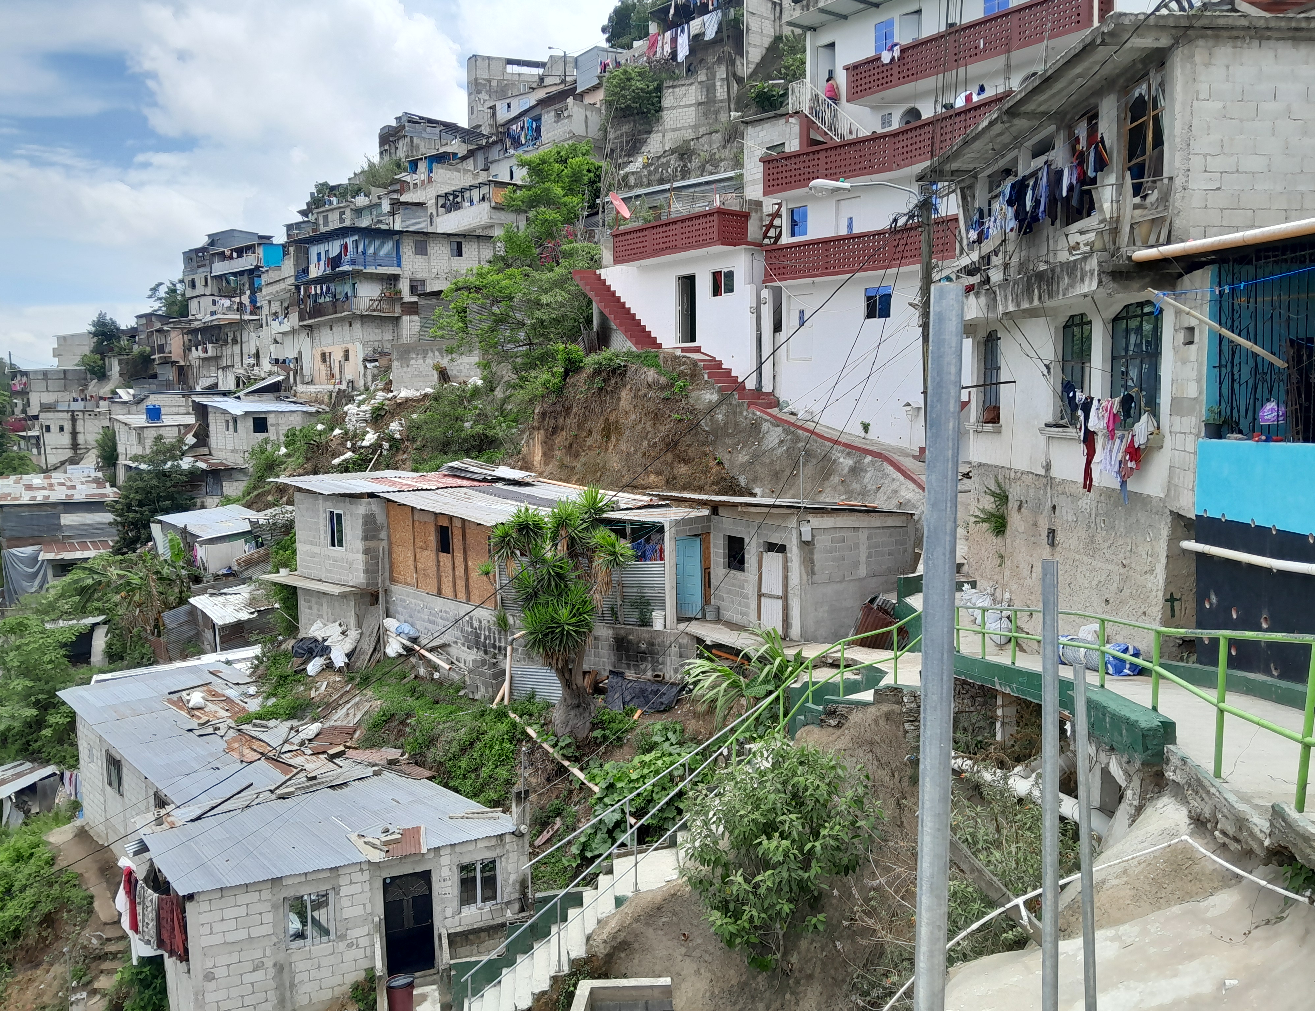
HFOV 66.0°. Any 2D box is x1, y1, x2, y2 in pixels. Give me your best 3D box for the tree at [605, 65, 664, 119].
[{"bbox_3d":[-1.404,-24.496,60.000,3.500,3.400,3.300,-1,6,0],"label":"tree"}]

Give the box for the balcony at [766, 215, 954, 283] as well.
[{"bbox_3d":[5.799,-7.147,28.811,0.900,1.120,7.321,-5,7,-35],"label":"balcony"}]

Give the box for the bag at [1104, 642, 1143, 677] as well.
[{"bbox_3d":[5.517,1.829,12.000,0.430,0.360,0.450,-1,6,0],"label":"bag"}]

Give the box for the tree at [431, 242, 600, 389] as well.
[{"bbox_3d":[-5.666,-7.604,40.500,6.600,5.800,5.500,-1,6,-6],"label":"tree"}]

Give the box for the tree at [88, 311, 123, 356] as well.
[{"bbox_3d":[-59.264,-18.474,108.631,3.600,4.800,3.600,-4,6,-28],"label":"tree"}]

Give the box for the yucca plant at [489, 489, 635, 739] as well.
[{"bbox_3d":[-2.052,2.279,21.800,3.000,5.250,2.900,-1,6,0],"label":"yucca plant"}]

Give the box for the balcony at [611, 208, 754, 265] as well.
[{"bbox_3d":[0.590,-8.175,31.330,1.300,1.100,5.300,-5,7,-39],"label":"balcony"}]

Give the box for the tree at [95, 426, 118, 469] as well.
[{"bbox_3d":[-39.098,-4.112,71.871,1.500,3.100,1.500,-4,6,-28],"label":"tree"}]

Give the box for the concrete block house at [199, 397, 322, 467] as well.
[{"bbox_3d":[-22.776,-4.256,58.169,4.700,3.400,4.900,5,8,44],"label":"concrete block house"}]

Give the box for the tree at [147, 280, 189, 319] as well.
[{"bbox_3d":[-50.731,-21.352,105.000,4.400,4.400,4.200,-3,6,-22],"label":"tree"}]

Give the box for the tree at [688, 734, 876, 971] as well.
[{"bbox_3d":[1.478,4.143,12.200,2.300,2.650,2.200,-1,6,0],"label":"tree"}]

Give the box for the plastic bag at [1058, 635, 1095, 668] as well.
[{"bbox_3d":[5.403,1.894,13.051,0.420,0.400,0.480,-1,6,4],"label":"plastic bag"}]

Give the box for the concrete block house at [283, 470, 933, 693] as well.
[{"bbox_3d":[-2.972,1.634,28.433,18.500,5.000,6.000,3,7,38],"label":"concrete block house"}]

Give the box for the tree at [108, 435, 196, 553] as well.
[{"bbox_3d":[-26.561,-0.580,53.145,4.300,6.100,4.200,-4,6,-26],"label":"tree"}]

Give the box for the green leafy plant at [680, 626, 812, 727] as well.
[{"bbox_3d":[1.731,3.371,19.700,2.400,1.900,1.900,-1,6,0],"label":"green leafy plant"}]

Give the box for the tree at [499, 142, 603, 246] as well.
[{"bbox_3d":[-4.385,-12.936,41.946,4.300,4.300,4.000,-2,6,-5],"label":"tree"}]

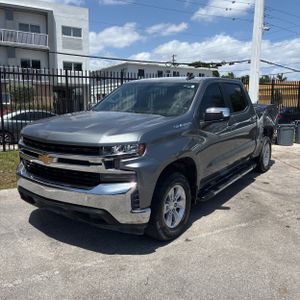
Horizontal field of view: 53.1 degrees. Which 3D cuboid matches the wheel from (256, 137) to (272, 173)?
[{"bbox_3d":[2.378,0.082,6.418,0.260,0.780,0.780,7,12,35],"label":"wheel"}]

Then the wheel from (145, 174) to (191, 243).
[{"bbox_3d":[0.195,0.611,3.421,0.260,0.780,0.780,7,12,35],"label":"wheel"}]

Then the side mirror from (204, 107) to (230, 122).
[{"bbox_3d":[0.883,-0.448,3.870,0.300,0.200,0.180,7,12,35],"label":"side mirror"}]

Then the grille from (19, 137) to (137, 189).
[{"bbox_3d":[-0.989,0.112,3.152,1.820,0.460,0.270,7,12,35],"label":"grille"}]

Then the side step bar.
[{"bbox_3d":[1.296,0.458,4.804,0.190,0.110,2.200,7,12,35],"label":"side step bar"}]

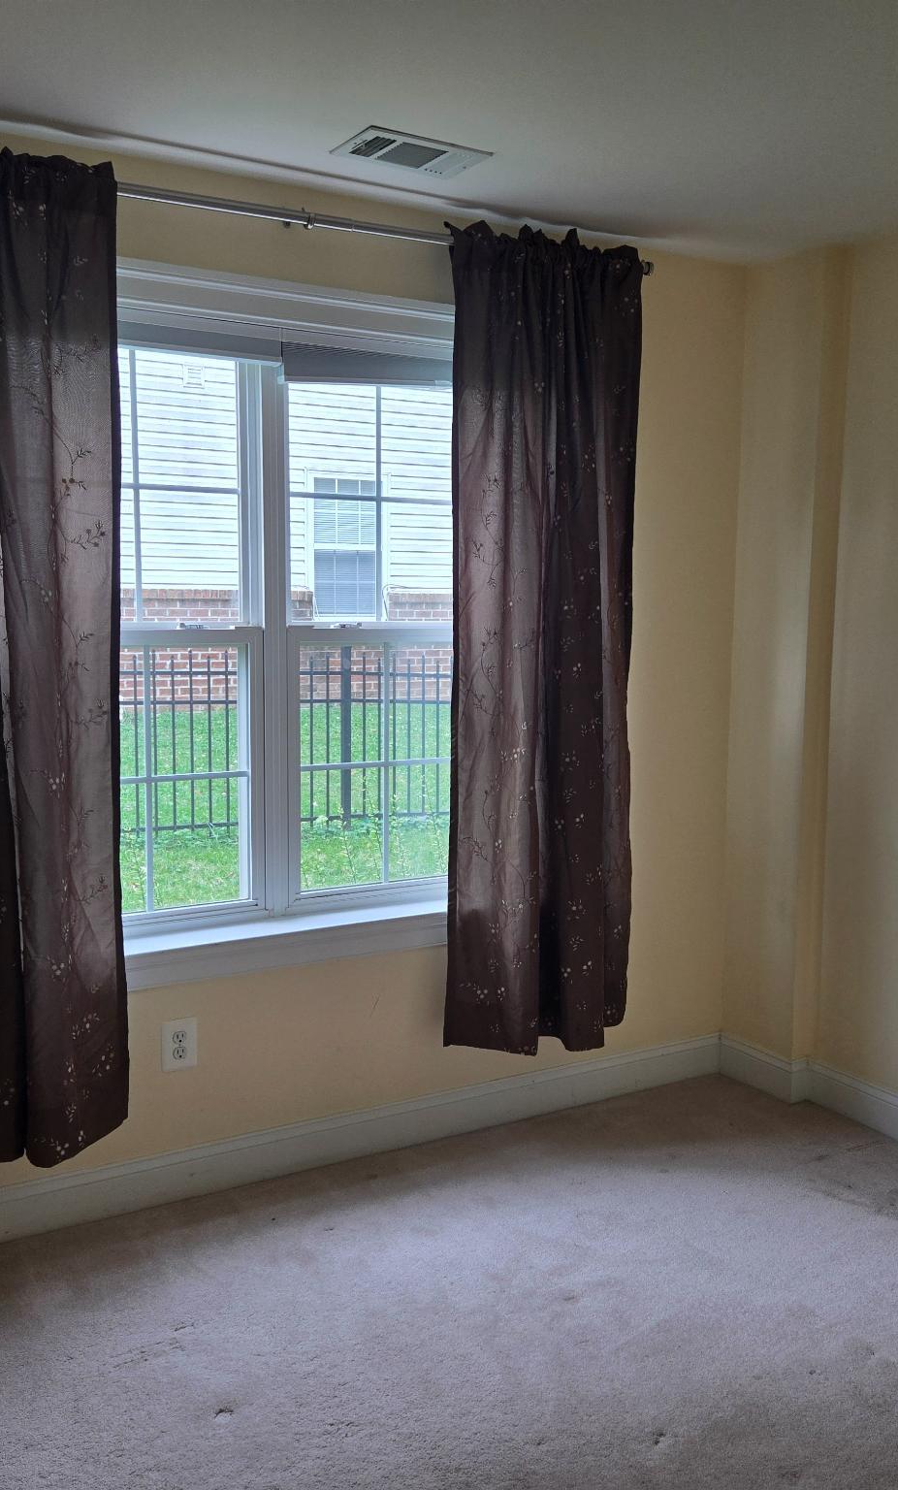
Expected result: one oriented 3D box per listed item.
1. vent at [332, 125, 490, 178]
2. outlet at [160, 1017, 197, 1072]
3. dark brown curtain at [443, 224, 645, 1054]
[{"bbox_3d":[-0.080,-1.307,2.936,0.312,0.015,0.205,-3,7,-31],"label":"vent"},{"bbox_3d":[-0.644,0.724,3.176,0.083,0.120,0.010,-3,7,-31],"label":"outlet"},{"bbox_3d":[0.270,-0.244,3.468,0.620,2.115,0.170,-3,7,-31],"label":"dark brown curtain"}]

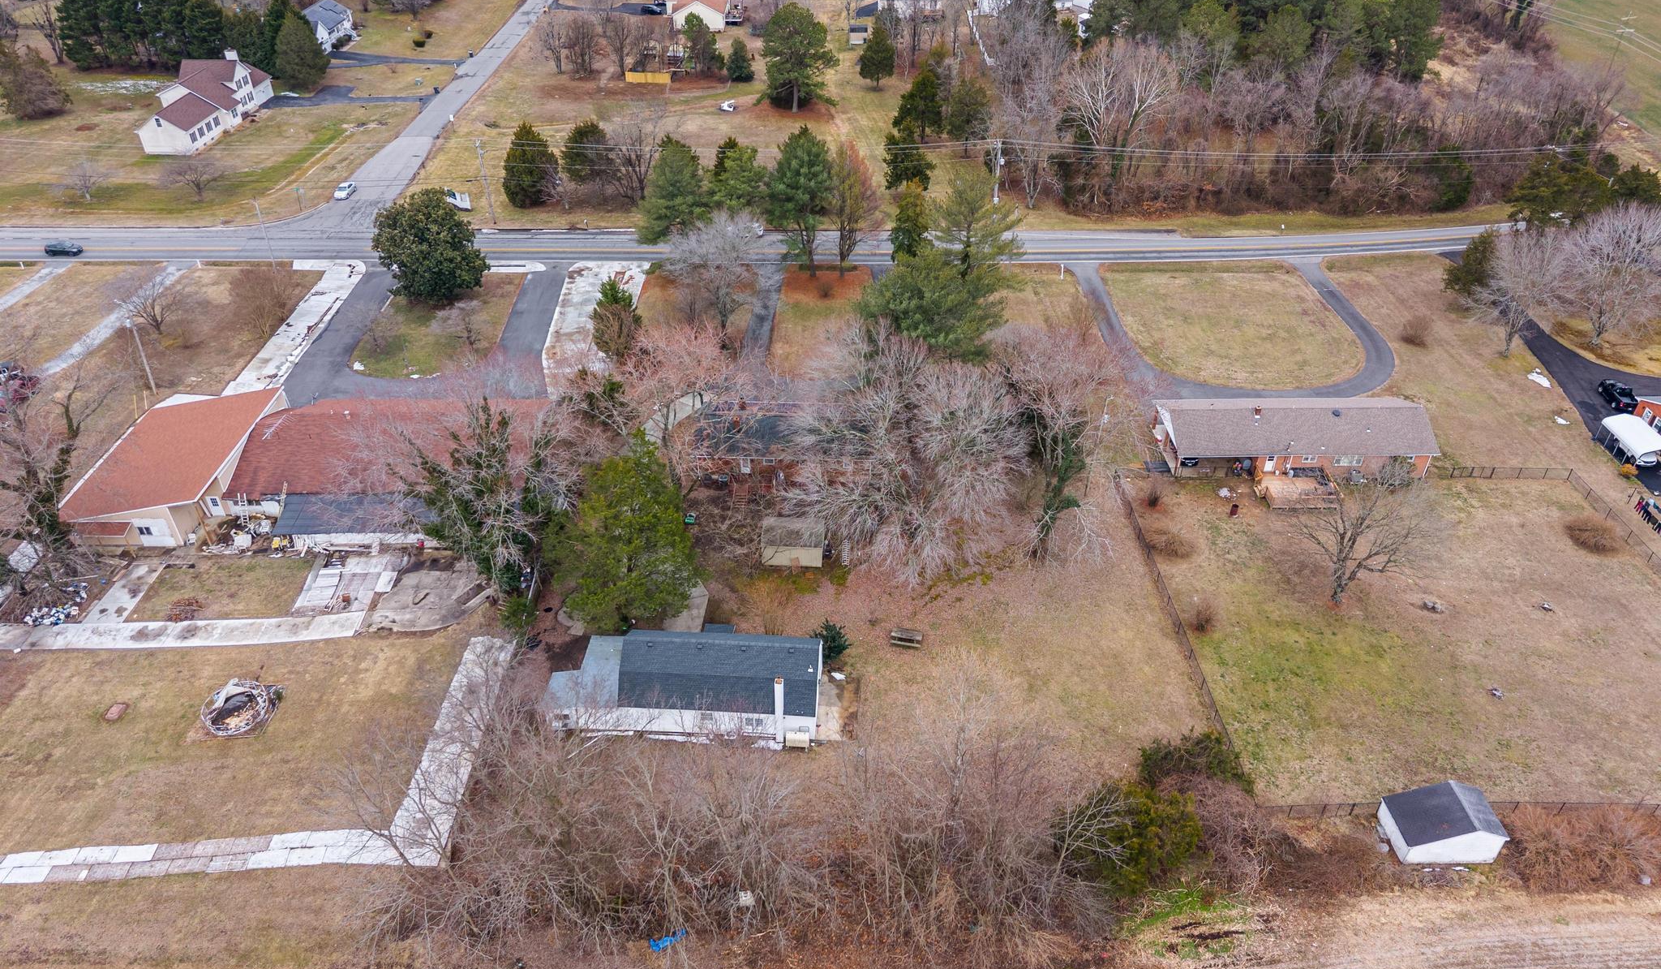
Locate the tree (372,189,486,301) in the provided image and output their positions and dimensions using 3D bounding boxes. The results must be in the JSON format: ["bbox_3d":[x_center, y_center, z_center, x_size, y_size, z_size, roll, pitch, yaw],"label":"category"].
[{"bbox_3d":[-42.173,-25.626,122.268,12.000,11.800,12.000,0,33,0],"label":"tree"}]

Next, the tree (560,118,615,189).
[{"bbox_3d":[-31.836,-42.742,150.828,6.800,9.400,6.800,0,33,0],"label":"tree"}]

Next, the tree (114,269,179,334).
[{"bbox_3d":[-78.200,-20.690,132.430,6.900,7.800,6.900,0,36,0],"label":"tree"}]

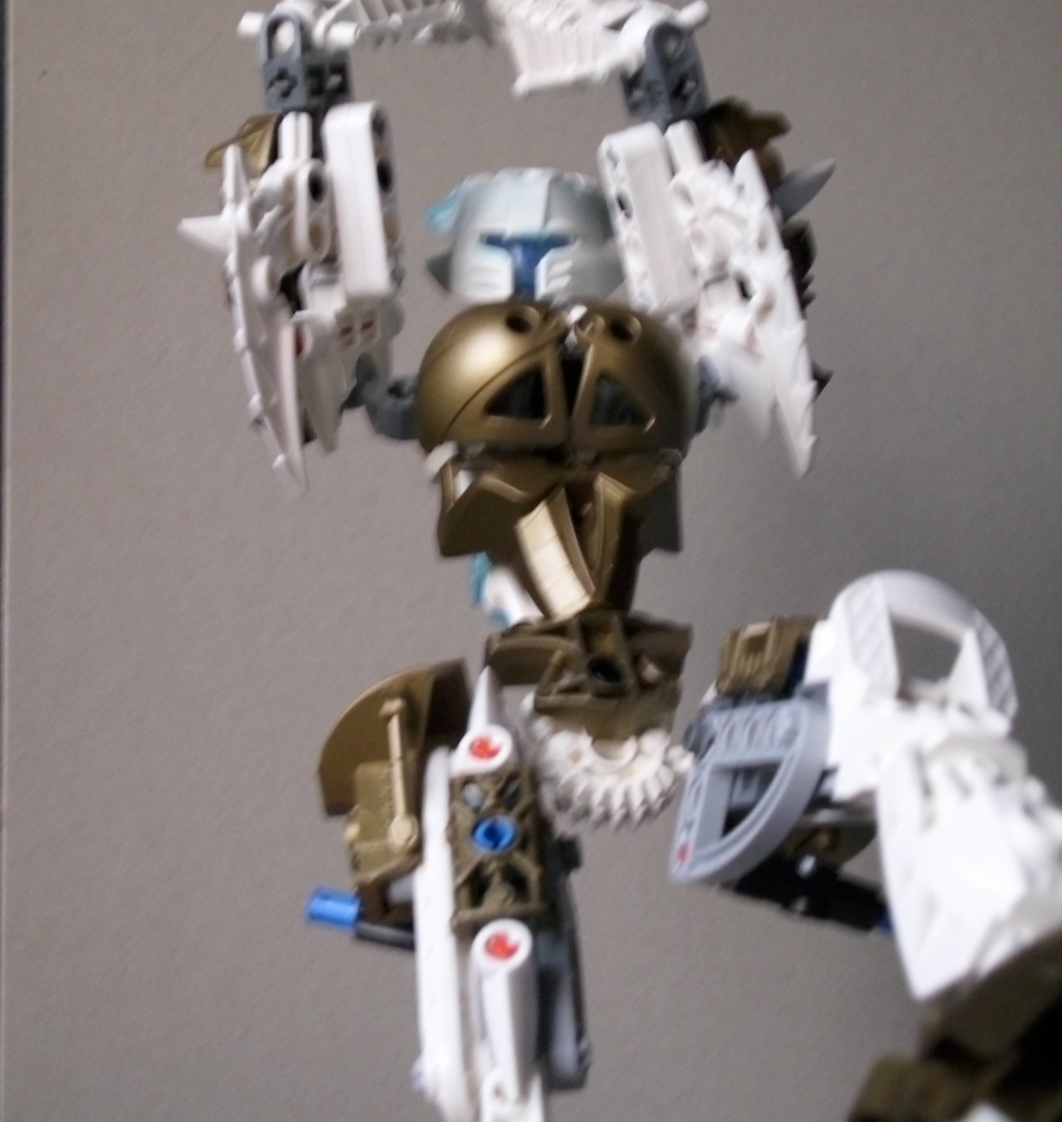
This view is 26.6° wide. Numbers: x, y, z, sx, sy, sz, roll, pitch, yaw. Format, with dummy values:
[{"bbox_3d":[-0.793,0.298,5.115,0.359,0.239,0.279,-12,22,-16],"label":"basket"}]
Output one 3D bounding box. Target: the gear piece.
[{"bbox_3d":[0.012,0.031,0.348,0.024,0.024,0.009,0,-38,0],"label":"gear piece"}]

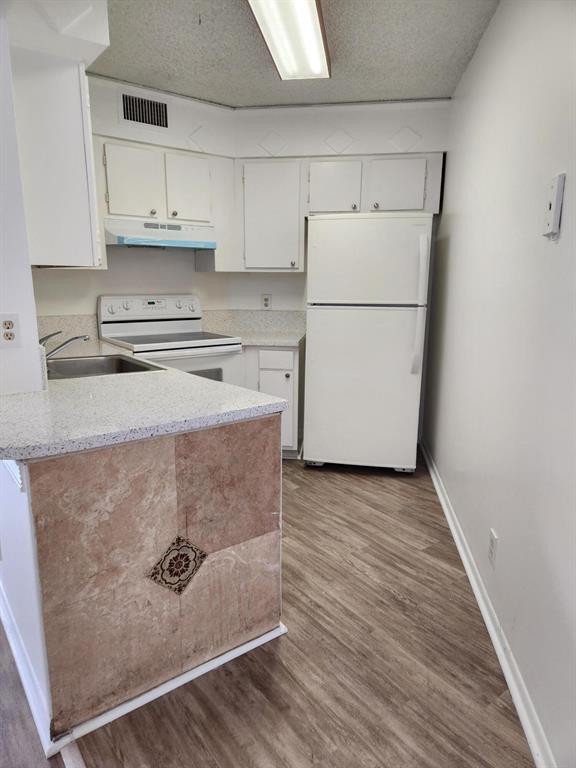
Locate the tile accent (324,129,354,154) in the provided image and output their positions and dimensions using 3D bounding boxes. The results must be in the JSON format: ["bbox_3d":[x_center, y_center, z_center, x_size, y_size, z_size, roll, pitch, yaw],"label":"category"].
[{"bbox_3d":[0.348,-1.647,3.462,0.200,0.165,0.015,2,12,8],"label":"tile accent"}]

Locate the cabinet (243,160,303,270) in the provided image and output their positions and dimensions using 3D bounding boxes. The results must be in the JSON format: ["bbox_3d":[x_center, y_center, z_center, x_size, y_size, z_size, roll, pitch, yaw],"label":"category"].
[{"bbox_3d":[-0.084,-1.212,3.750,0.440,0.765,0.330,2,11,8],"label":"cabinet"}]

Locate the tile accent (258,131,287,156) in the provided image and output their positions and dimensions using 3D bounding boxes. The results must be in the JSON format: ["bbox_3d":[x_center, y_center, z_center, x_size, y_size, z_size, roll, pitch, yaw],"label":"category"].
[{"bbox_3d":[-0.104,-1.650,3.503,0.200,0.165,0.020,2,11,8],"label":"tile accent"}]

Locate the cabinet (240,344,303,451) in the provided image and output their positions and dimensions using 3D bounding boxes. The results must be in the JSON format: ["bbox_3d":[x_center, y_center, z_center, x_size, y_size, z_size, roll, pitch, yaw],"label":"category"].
[{"bbox_3d":[-0.081,0.058,3.894,0.410,0.770,0.600,2,12,8],"label":"cabinet"}]

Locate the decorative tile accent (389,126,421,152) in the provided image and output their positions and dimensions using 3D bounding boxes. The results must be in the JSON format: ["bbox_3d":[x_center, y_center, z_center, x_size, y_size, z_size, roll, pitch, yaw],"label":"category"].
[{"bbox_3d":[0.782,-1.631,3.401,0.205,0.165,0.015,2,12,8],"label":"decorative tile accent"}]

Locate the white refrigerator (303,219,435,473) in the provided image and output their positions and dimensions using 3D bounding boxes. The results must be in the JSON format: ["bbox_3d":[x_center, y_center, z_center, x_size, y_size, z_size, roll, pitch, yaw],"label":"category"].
[{"bbox_3d":[0.569,-0.290,3.714,0.770,1.705,0.710,3,11,11],"label":"white refrigerator"}]

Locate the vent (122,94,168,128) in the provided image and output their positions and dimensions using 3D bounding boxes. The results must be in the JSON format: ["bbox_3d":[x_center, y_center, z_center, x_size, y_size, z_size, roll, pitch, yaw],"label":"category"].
[{"bbox_3d":[-0.875,-1.683,3.156,0.295,0.150,0.030,-8,14,-36],"label":"vent"}]

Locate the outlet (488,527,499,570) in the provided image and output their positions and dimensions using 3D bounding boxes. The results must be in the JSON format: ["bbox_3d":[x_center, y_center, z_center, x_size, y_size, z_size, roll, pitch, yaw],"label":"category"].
[{"bbox_3d":[0.772,0.619,1.921,0.012,0.122,0.078,2,12,8],"label":"outlet"}]

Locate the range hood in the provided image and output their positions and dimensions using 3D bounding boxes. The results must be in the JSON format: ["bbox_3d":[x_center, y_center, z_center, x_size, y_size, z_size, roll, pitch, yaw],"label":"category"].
[{"bbox_3d":[-0.873,-0.985,3.420,0.755,0.160,0.450,-8,14,-36],"label":"range hood"}]

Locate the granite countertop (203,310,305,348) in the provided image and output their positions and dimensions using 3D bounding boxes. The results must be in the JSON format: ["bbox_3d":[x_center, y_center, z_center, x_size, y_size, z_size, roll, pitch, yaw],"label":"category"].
[{"bbox_3d":[-0.288,-0.428,3.861,0.780,0.210,0.620,2,11,8],"label":"granite countertop"}]

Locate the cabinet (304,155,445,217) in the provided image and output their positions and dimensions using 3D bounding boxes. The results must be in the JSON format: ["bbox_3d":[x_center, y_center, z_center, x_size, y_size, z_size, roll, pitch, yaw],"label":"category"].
[{"bbox_3d":[0.602,-1.389,3.636,0.910,0.387,0.340,2,12,8],"label":"cabinet"}]

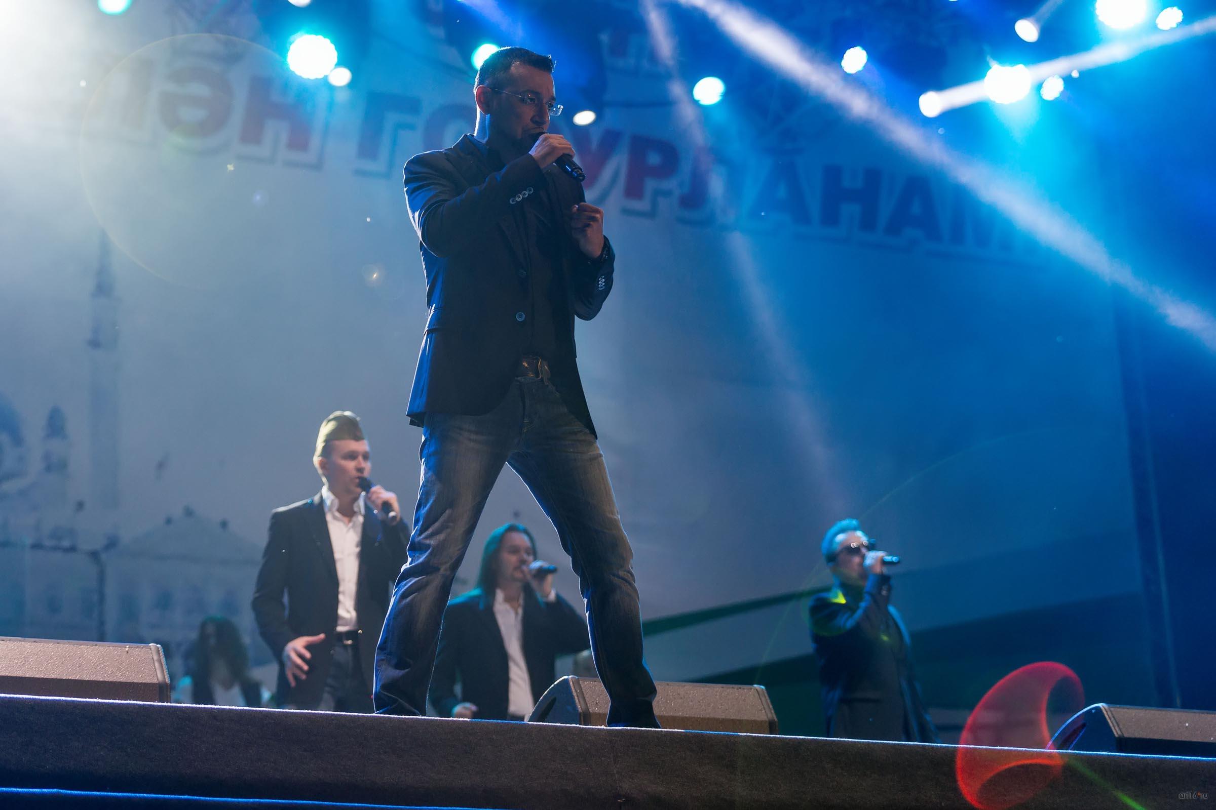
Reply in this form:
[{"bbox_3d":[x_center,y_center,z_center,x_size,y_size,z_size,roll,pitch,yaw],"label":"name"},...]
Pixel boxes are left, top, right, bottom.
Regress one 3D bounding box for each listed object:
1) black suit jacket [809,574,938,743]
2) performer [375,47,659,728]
[{"bbox_3d":[1.208,1.167,10.816,0.560,0.830,0.440,10,-21,-34],"label":"black suit jacket"},{"bbox_3d":[-0.223,-0.083,5.732,0.680,1.750,0.500,12,-22,-38],"label":"performer"}]

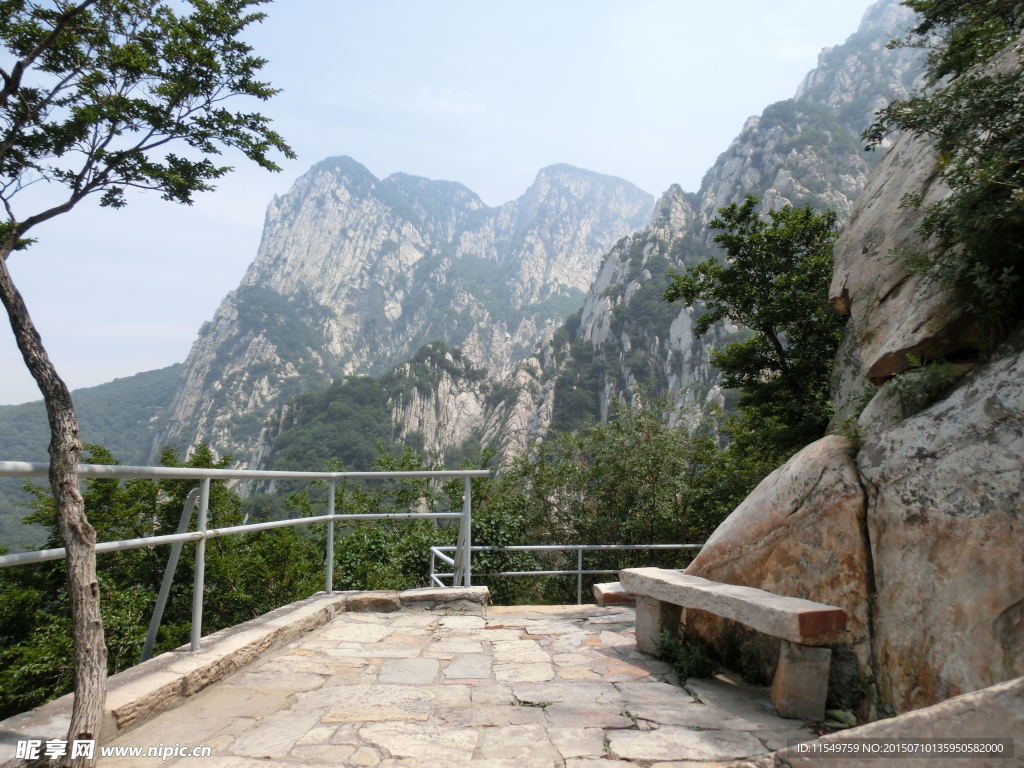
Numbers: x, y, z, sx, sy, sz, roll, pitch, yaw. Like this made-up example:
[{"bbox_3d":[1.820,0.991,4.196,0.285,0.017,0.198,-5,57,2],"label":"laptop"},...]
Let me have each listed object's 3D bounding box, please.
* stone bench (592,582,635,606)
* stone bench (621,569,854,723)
[{"bbox_3d":[1.148,2.088,7.079,0.644,0.161,0.518,-1,-8,5],"label":"stone bench"},{"bbox_3d":[1.230,1.503,4.299,0.299,0.529,1.792,3,-9,-20],"label":"stone bench"}]

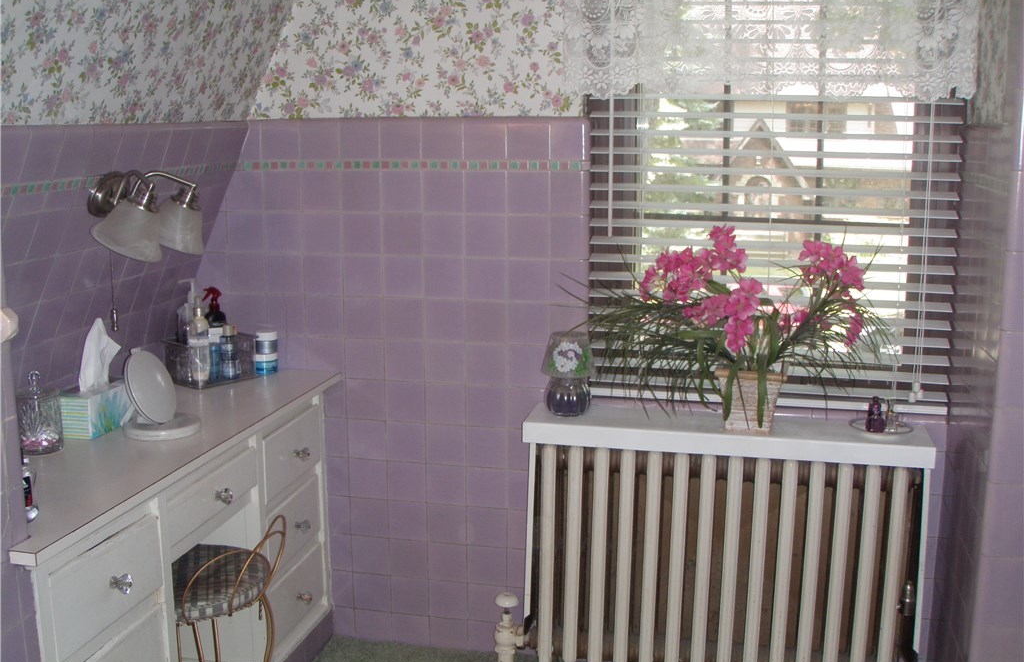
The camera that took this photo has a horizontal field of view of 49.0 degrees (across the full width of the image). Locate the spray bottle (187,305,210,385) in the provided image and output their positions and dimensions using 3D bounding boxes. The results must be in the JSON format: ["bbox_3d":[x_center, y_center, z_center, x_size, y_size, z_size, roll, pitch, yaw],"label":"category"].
[{"bbox_3d":[-0.798,0.029,2.871,0.055,0.200,0.053,-3,11,-16],"label":"spray bottle"}]

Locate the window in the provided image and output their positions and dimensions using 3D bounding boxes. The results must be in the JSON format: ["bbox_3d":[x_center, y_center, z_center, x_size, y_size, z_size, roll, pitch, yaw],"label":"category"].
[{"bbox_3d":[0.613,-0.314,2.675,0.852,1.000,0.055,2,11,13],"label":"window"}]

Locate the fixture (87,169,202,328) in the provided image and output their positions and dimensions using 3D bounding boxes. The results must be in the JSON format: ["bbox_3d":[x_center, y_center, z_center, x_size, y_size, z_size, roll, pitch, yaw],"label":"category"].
[{"bbox_3d":[-0.813,-0.174,2.436,0.202,0.362,0.325,14,13,11],"label":"fixture"}]

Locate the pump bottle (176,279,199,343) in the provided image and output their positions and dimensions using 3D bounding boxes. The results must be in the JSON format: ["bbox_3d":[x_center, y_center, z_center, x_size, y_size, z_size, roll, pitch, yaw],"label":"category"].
[{"bbox_3d":[-0.840,-0.009,2.937,0.066,0.251,0.058,-2,11,-11],"label":"pump bottle"}]

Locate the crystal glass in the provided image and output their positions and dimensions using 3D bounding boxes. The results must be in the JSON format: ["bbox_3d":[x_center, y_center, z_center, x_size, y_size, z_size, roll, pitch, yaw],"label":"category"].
[{"bbox_3d":[-0.964,0.161,2.282,0.098,0.160,0.098,-5,11,-23],"label":"crystal glass"}]

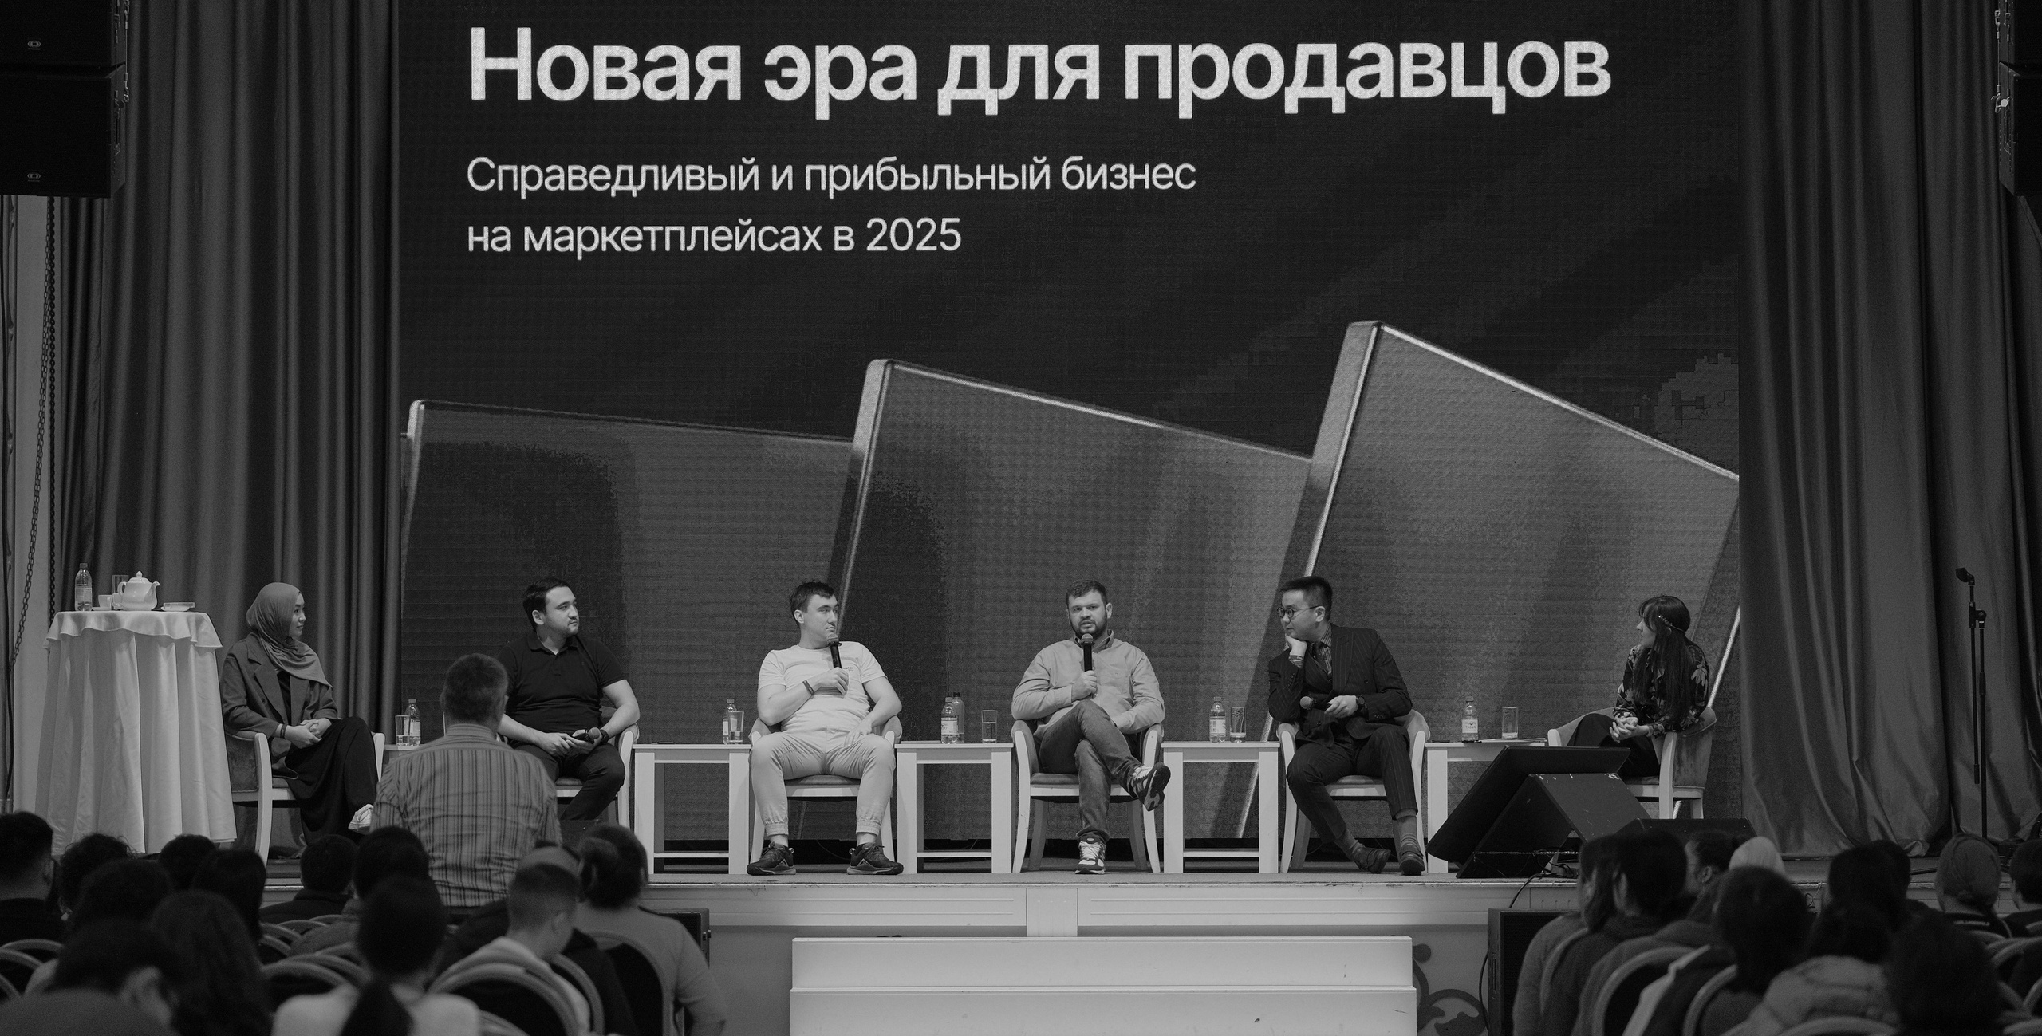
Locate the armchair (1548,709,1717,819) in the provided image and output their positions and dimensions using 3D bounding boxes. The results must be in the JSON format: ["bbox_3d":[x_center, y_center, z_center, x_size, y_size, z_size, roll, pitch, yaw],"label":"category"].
[{"bbox_3d":[2.660,1.163,31.400,0.630,0.730,0.570,-1,-2,33],"label":"armchair"}]

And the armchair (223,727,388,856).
[{"bbox_3d":[-3.143,1.177,31.400,0.630,0.730,0.570,1,-2,-33],"label":"armchair"}]

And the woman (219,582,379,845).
[{"bbox_3d":[-3.095,0.906,31.200,0.500,1.260,0.720,1,-2,-33],"label":"woman"}]

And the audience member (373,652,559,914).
[{"bbox_3d":[-1.703,1.358,22.300,0.550,1.860,0.360,0,-2,2],"label":"audience member"}]

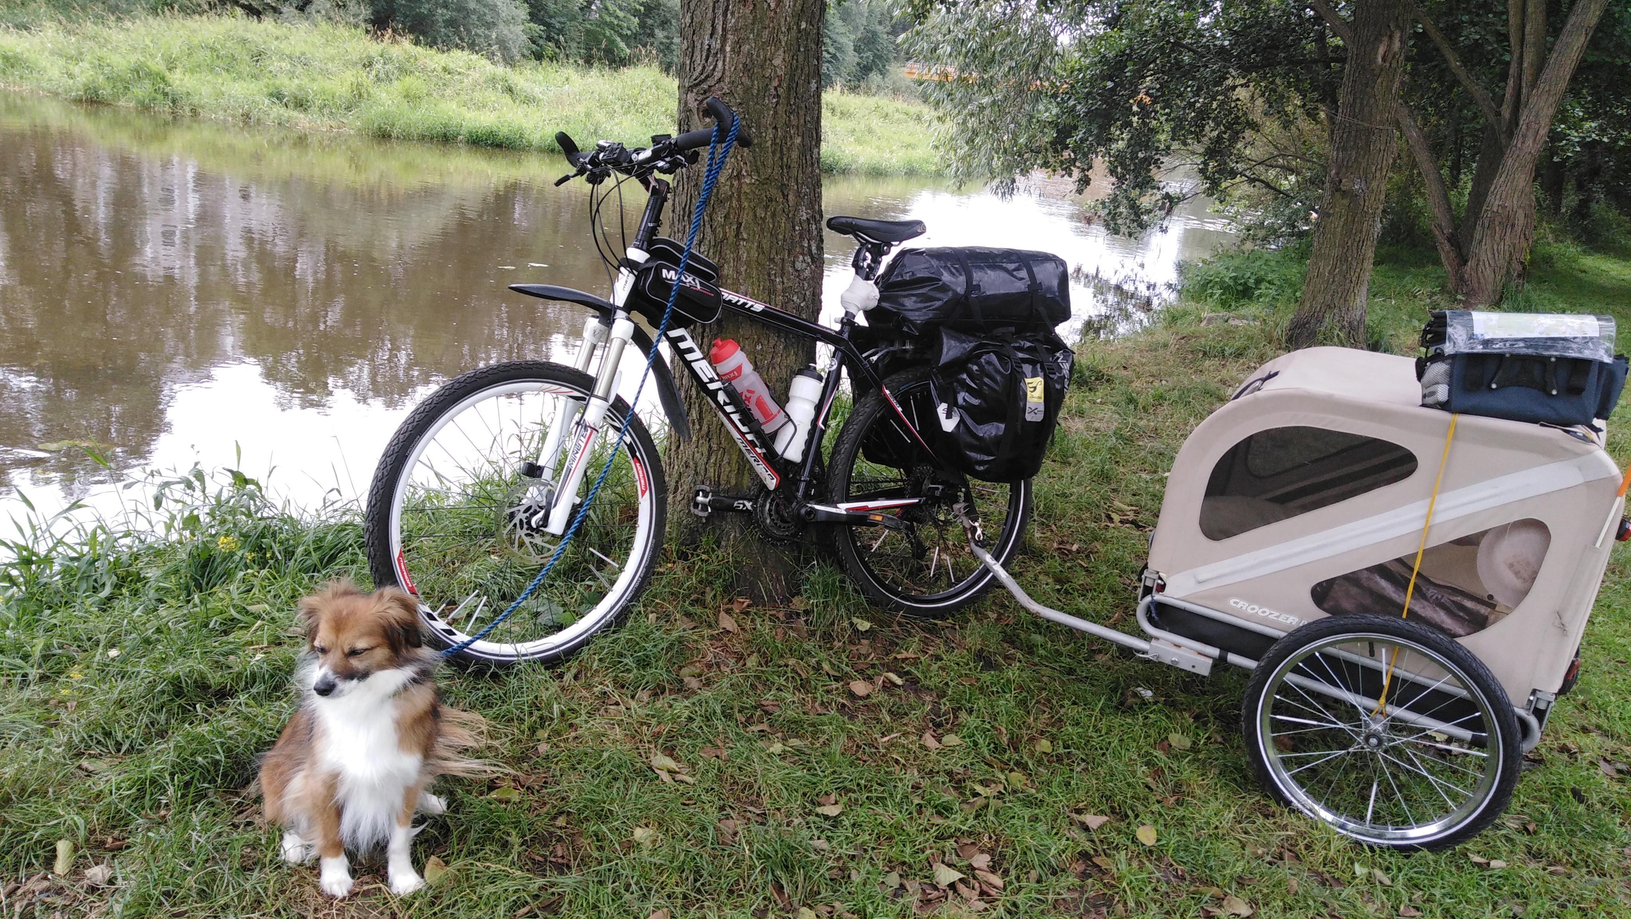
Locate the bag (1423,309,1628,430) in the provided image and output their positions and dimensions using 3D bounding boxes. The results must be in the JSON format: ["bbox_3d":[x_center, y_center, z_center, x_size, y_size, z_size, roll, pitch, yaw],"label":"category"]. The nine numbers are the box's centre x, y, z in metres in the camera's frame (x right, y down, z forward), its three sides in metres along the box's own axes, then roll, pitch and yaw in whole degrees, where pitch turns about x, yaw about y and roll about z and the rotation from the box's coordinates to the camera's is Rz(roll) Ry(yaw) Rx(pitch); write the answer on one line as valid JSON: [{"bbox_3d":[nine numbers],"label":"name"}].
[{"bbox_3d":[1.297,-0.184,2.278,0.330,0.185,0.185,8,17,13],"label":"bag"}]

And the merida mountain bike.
[{"bbox_3d":[-0.121,-0.147,2.805,1.752,1.170,0.630,-2,9,-35],"label":"merida mountain bike"}]

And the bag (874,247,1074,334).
[{"bbox_3d":[0.365,-0.438,3.092,0.540,0.210,0.250,-2,9,-35],"label":"bag"}]

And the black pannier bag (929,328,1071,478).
[{"bbox_3d":[0.450,-0.142,2.994,0.310,0.370,0.180,-2,9,-35],"label":"black pannier bag"}]

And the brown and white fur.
[{"bbox_3d":[-0.691,0.384,1.928,0.300,0.475,0.360,0,18,-22],"label":"brown and white fur"}]

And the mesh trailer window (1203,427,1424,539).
[{"bbox_3d":[0.956,0.067,2.405,0.365,0.270,0.020,15,19,23],"label":"mesh trailer window"}]

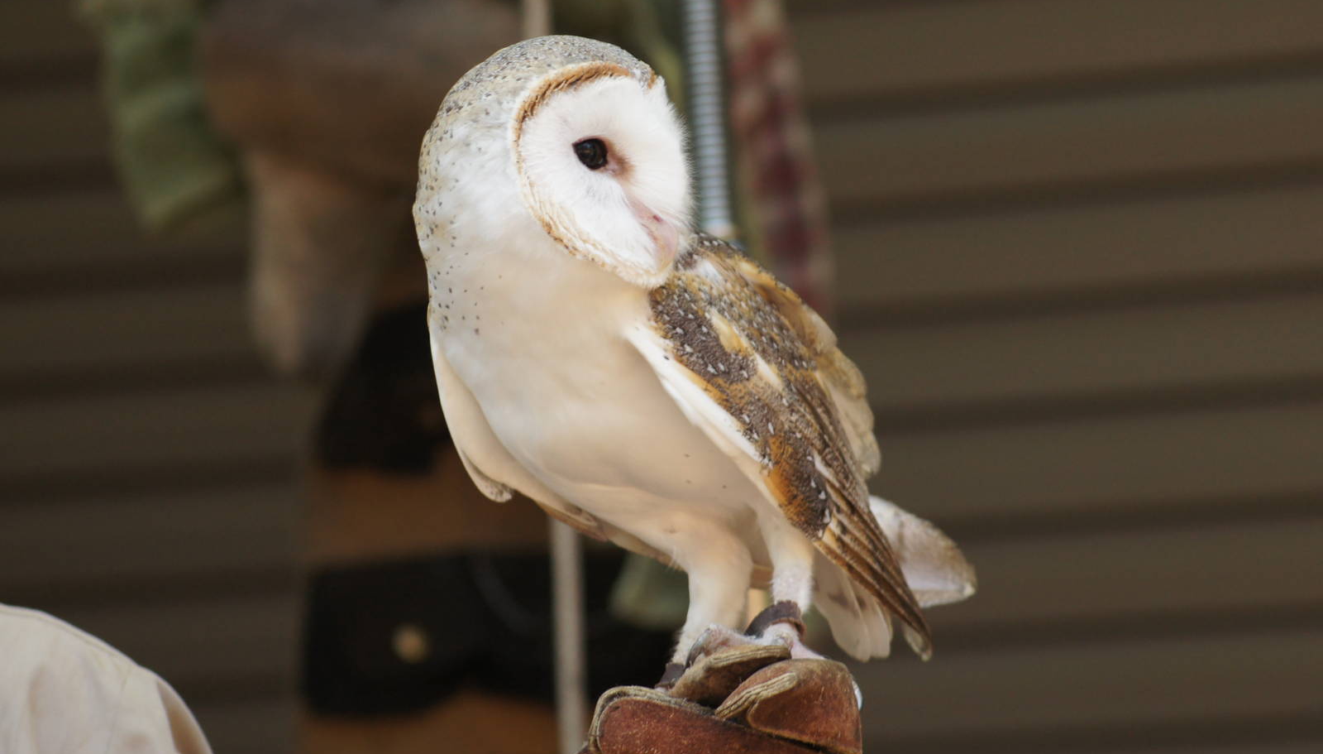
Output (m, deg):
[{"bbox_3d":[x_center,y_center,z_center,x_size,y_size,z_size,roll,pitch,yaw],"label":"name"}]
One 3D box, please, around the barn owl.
[{"bbox_3d":[0.015,-0.010,3.420,0.155,0.263,0.235,-5,-2,42],"label":"barn owl"}]

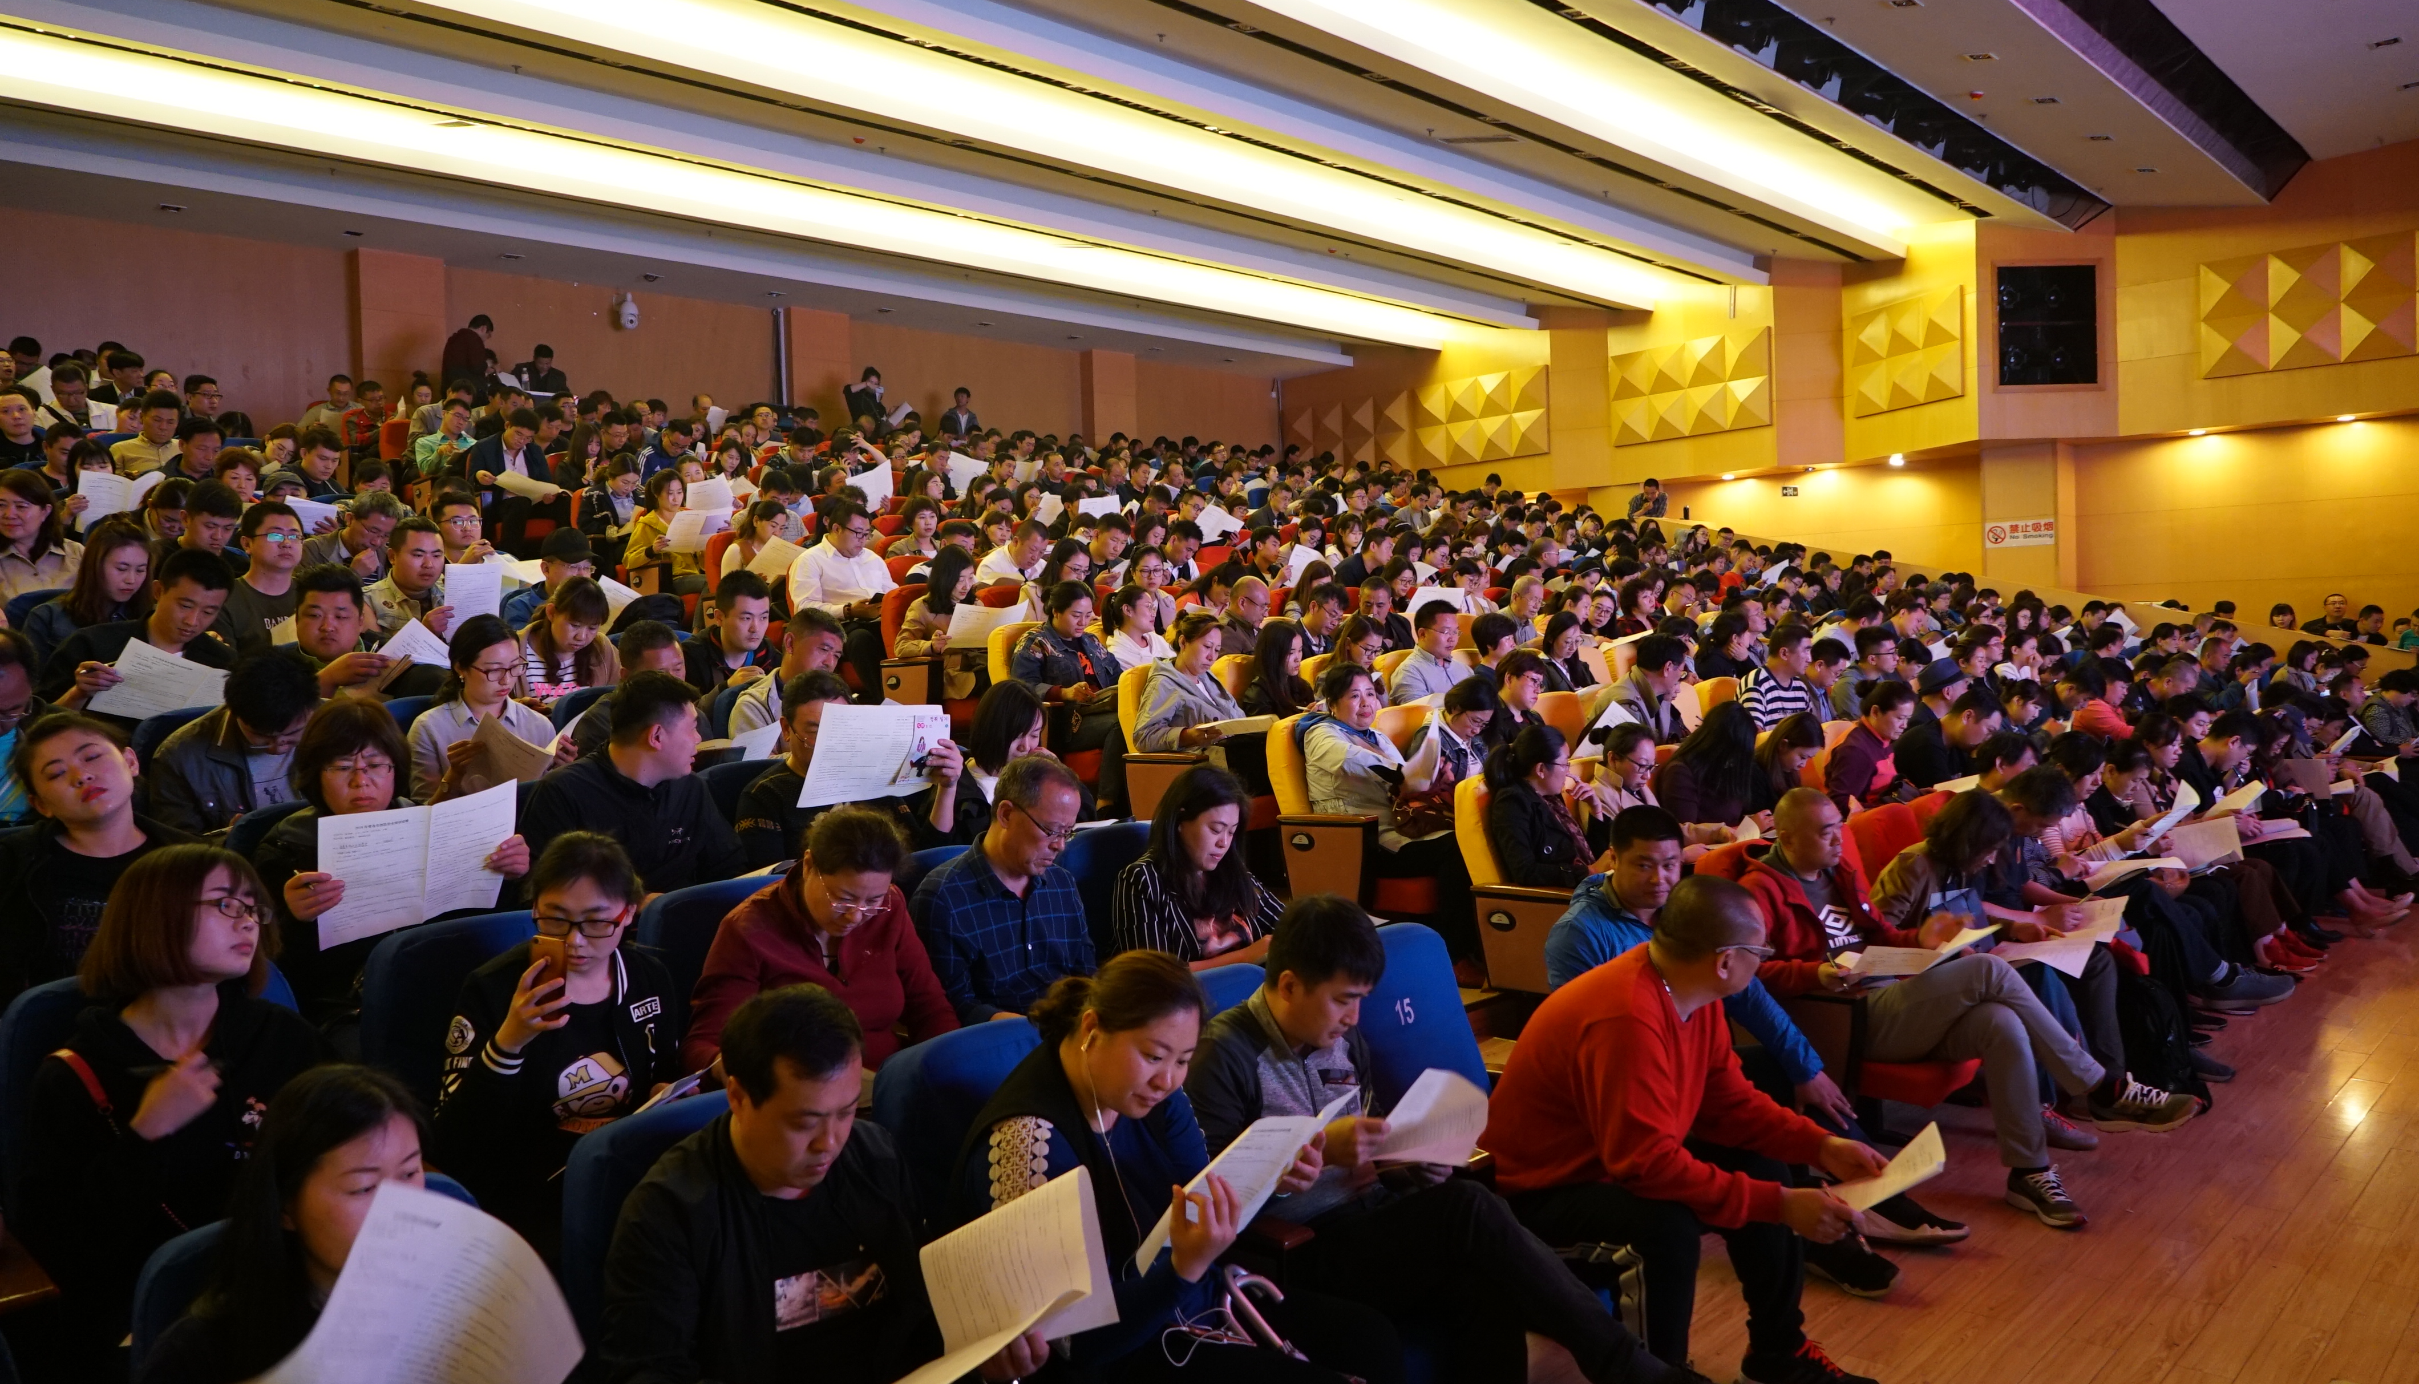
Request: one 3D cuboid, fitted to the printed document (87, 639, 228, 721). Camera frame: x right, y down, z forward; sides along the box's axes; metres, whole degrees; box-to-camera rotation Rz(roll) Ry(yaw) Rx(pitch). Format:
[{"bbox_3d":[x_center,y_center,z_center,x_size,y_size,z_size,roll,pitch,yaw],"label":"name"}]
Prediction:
[{"bbox_3d":[-3.020,0.011,4.761,0.420,0.290,0.030,28,20,-29],"label":"printed document"}]

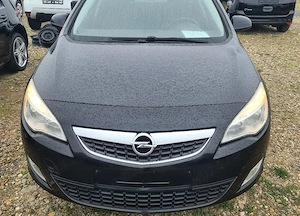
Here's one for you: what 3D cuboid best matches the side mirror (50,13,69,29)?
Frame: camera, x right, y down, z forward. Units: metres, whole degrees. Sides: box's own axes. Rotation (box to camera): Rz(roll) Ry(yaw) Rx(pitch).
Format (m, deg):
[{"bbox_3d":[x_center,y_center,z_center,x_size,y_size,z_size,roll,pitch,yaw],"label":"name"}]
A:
[{"bbox_3d":[-0.885,-0.860,2.857,0.210,0.150,0.130,1,24,1],"label":"side mirror"}]

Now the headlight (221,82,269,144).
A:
[{"bbox_3d":[0.612,0.021,1.806,0.390,0.240,0.470,1,24,1],"label":"headlight"}]

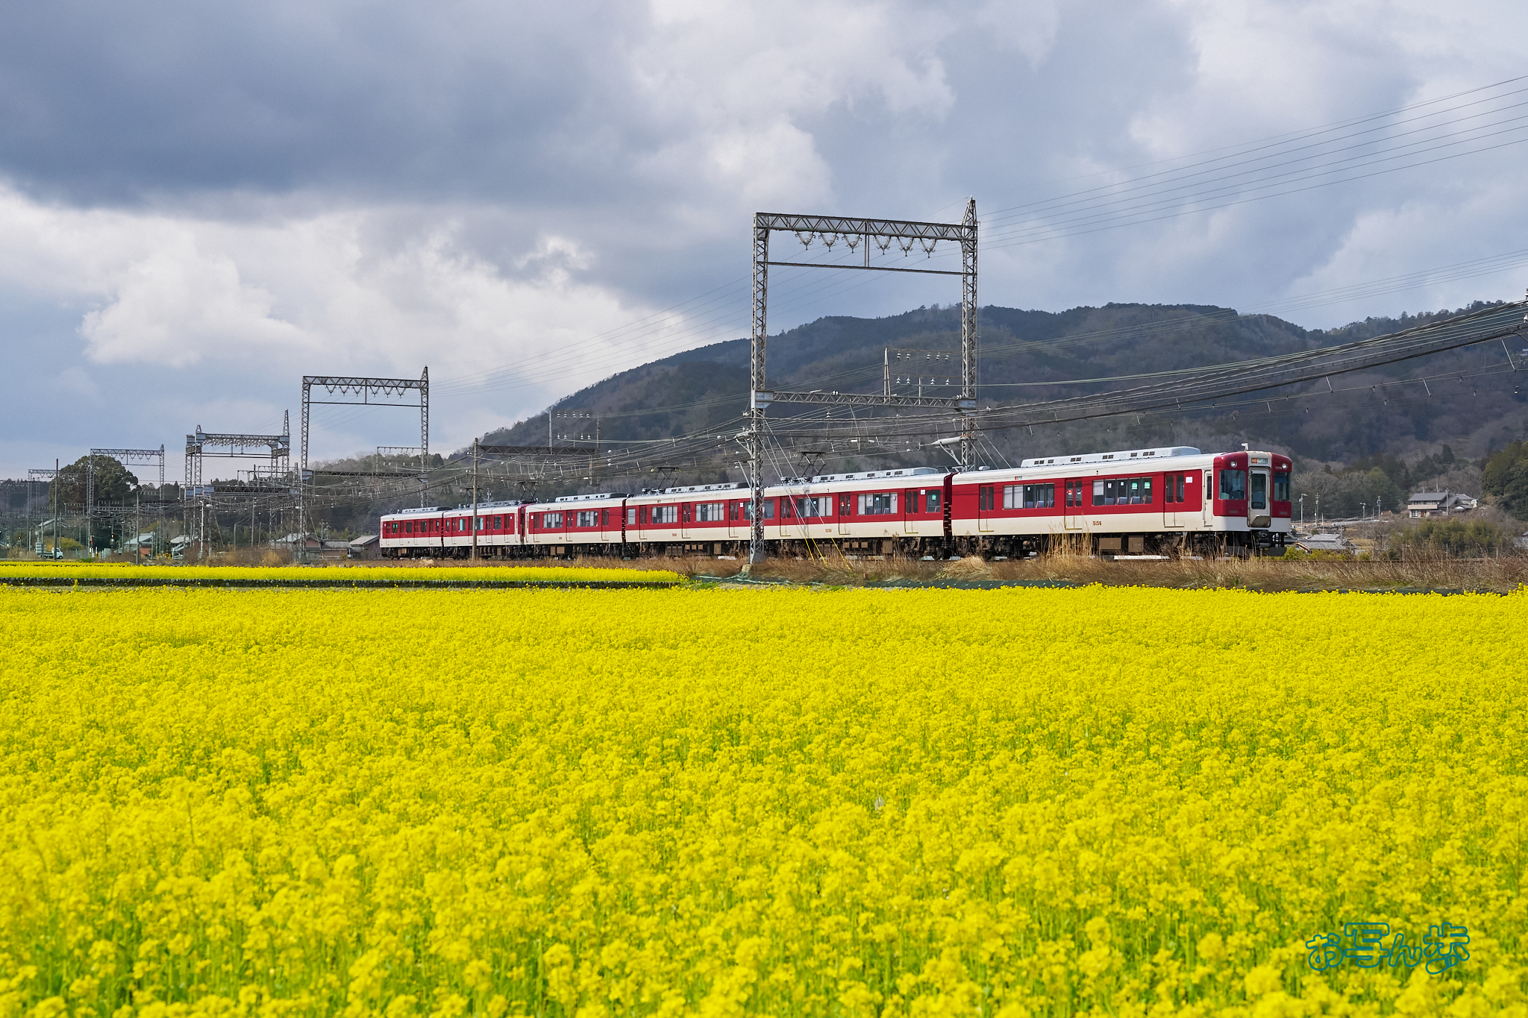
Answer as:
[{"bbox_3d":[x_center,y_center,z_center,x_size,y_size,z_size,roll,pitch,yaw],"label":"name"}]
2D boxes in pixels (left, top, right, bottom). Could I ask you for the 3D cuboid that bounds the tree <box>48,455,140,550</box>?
[{"bbox_3d":[-163.980,-0.880,530.000,22.500,24.600,21.500,0,-1,-17],"label":"tree"}]

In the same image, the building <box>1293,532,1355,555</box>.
[{"bbox_3d":[116.640,8.190,450.000,11.200,6.400,8.000,-1,-2,36],"label":"building"}]

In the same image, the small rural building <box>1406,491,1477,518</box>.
[{"bbox_3d":[194.050,-0.960,620.000,18.200,8.200,9.500,-1,-2,42],"label":"small rural building"}]

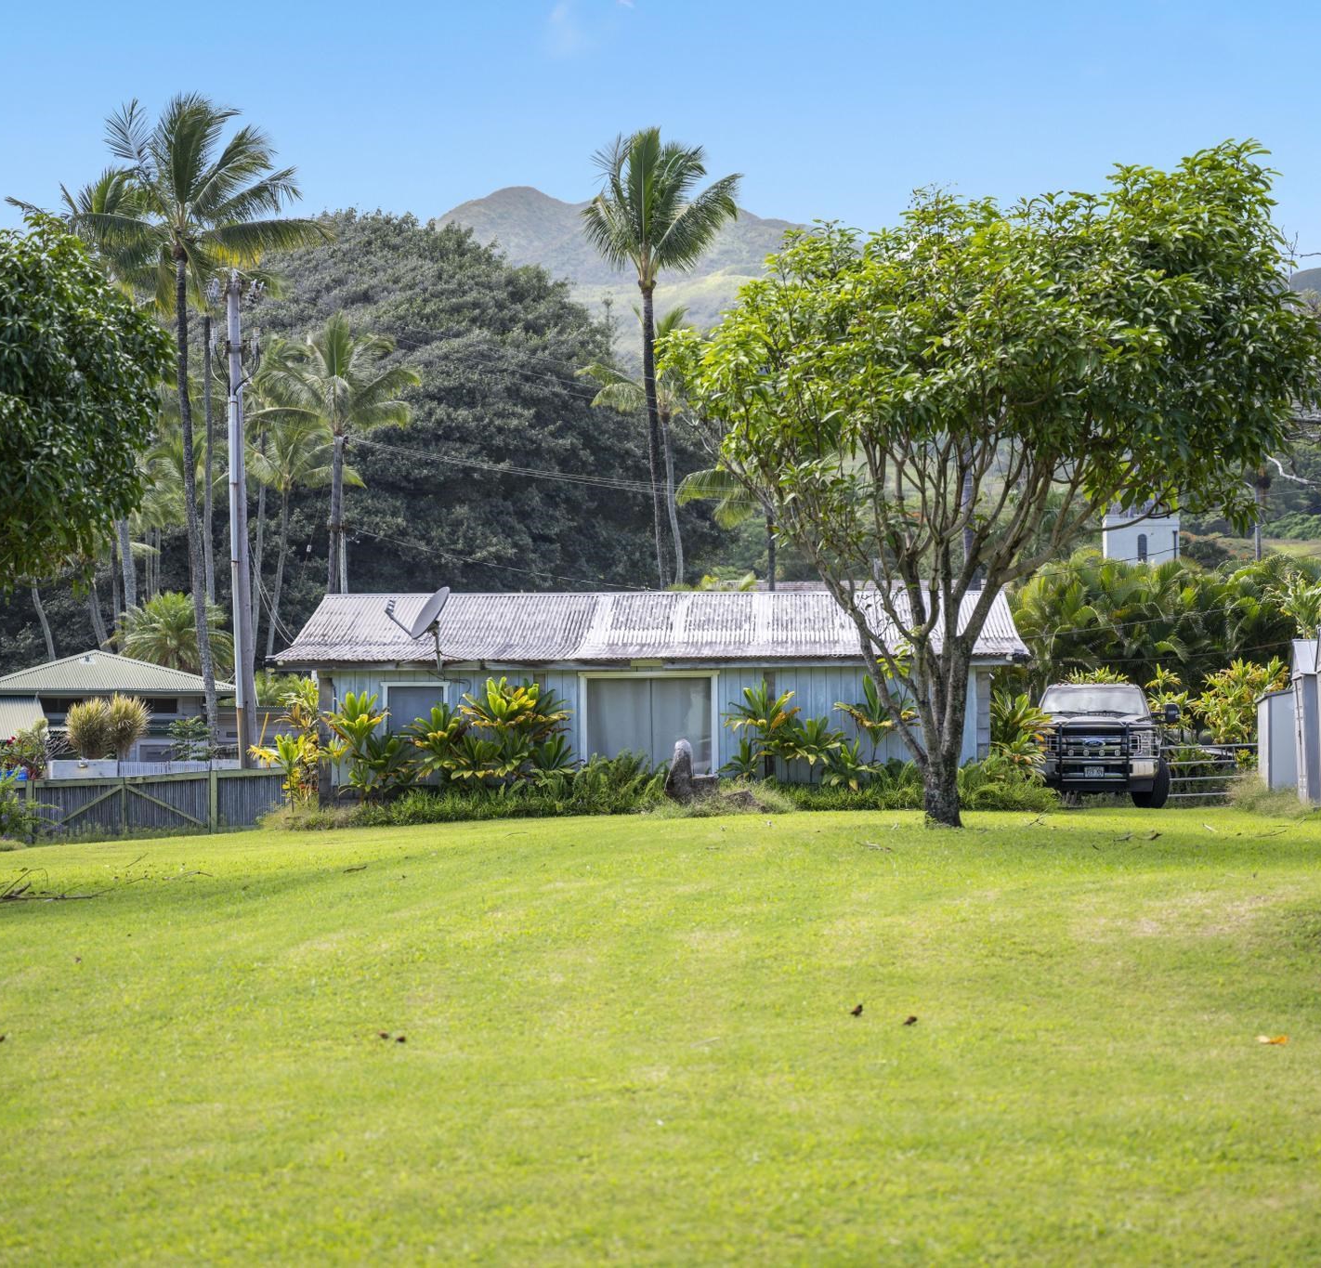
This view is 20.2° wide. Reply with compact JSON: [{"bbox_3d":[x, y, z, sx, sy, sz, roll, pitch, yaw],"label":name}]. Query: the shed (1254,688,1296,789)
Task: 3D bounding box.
[{"bbox_3d":[9.400,1.578,53.177,1.400,1.611,1.600,0,-2,4],"label":"shed"}]

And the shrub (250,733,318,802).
[{"bbox_3d":[-4.979,1.802,49.269,0.930,0.990,0.900,0,-2,0],"label":"shrub"}]

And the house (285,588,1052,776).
[{"bbox_3d":[0.050,0.894,54.696,10.100,3.192,10.000,0,-2,2],"label":"house"}]

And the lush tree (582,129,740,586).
[{"bbox_3d":[0.066,-5.302,109.000,4.800,18.800,4.800,0,-2,0],"label":"lush tree"}]

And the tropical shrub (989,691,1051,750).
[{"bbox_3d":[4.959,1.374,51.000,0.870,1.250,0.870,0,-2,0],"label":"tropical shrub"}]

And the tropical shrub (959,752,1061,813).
[{"bbox_3d":[4.674,1.970,49.500,1.400,0.840,1.200,0,-2,0],"label":"tropical shrub"}]

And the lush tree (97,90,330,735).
[{"bbox_3d":[-10.262,-4.098,84.146,5.400,16.433,5.400,0,-2,0],"label":"lush tree"}]

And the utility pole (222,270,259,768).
[{"bbox_3d":[-7.974,-1.570,71.000,0.420,10.800,0.420,-2,-2,0],"label":"utility pole"}]

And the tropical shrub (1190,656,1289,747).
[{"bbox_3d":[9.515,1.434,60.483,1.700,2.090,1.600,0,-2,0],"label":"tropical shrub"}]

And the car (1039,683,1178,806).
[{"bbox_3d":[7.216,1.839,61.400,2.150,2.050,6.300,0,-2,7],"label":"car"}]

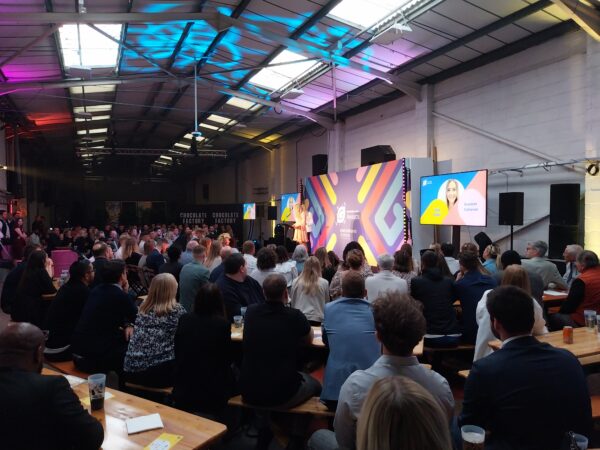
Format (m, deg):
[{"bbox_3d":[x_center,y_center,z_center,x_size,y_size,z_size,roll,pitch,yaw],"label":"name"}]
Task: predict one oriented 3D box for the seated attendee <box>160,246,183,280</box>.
[{"bbox_3d":[-1.740,0.900,6.400,0.470,1.260,0.720,1,1,28],"label":"seated attendee"}]

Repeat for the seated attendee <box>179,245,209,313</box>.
[{"bbox_3d":[-1.300,0.898,5.820,0.500,1.280,0.700,1,1,28],"label":"seated attendee"}]

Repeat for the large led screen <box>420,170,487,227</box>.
[{"bbox_3d":[2.928,-0.480,8.656,0.070,0.990,1.740,-1,1,-25],"label":"large led screen"}]

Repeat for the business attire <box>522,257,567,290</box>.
[{"bbox_3d":[3.100,0.710,5.700,0.510,0.600,0.400,-1,1,-38],"label":"business attire"}]

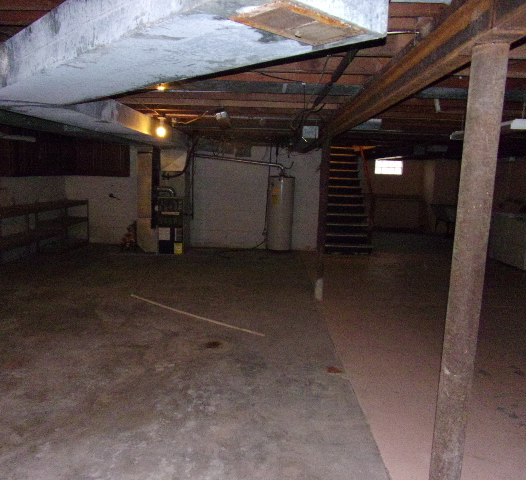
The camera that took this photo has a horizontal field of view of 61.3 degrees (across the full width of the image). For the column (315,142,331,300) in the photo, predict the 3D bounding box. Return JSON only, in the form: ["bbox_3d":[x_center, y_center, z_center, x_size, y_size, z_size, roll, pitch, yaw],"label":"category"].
[{"bbox_3d":[0.727,-0.227,5.401,0.105,1.960,0.105,2,8,0],"label":"column"}]

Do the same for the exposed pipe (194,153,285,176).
[{"bbox_3d":[-0.441,-1.478,8.751,1.865,0.387,0.130,2,8,0],"label":"exposed pipe"}]

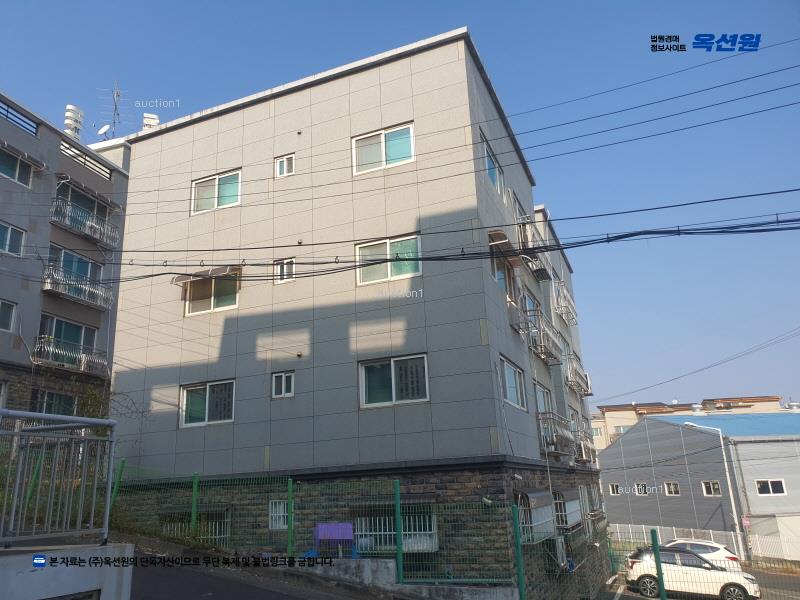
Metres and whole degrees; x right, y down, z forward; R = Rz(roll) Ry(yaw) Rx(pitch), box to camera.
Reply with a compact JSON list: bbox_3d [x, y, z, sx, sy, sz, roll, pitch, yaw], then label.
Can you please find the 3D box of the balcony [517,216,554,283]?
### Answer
[{"bbox_3d":[4.019,-1.477,18.019,0.455,0.977,3.108,-9,-19,20],"label":"balcony"}]

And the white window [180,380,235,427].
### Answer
[{"bbox_3d":[-4.484,2.405,13.963,1.587,0.980,0.120,-9,-19,20],"label":"white window"}]

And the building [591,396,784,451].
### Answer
[{"bbox_3d":[32.097,19.217,69.305,20.117,13.262,11.000,-4,-18,6],"label":"building"}]

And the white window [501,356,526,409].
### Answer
[{"bbox_3d":[2.531,1.900,13.454,0.120,0.993,2.531,-9,-19,20],"label":"white window"}]

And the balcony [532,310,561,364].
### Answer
[{"bbox_3d":[4.142,1.131,17.203,0.455,0.943,3.108,-9,-19,20],"label":"balcony"}]

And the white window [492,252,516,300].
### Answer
[{"bbox_3d":[2.411,-0.653,14.252,0.120,0.988,2.531,-9,-19,20],"label":"white window"}]

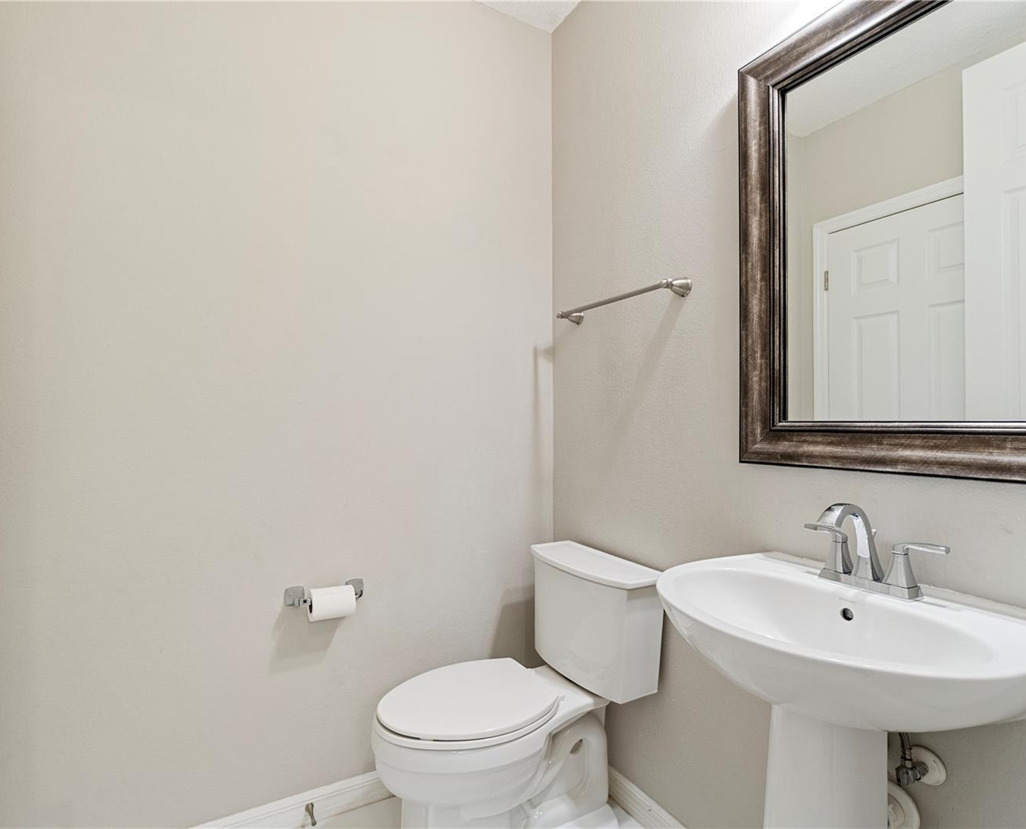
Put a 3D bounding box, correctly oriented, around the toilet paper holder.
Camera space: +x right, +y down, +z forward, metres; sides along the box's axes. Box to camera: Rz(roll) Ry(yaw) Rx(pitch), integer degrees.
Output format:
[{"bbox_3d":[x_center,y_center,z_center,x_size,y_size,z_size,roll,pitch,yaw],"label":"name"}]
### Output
[{"bbox_3d":[-0.538,0.528,1.502,0.220,0.056,0.068,0,-1,-29],"label":"toilet paper holder"}]

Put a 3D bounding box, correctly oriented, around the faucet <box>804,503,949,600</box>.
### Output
[{"bbox_3d":[0.622,0.241,0.946,0.172,0.167,0.236,0,-1,-31],"label":"faucet"}]

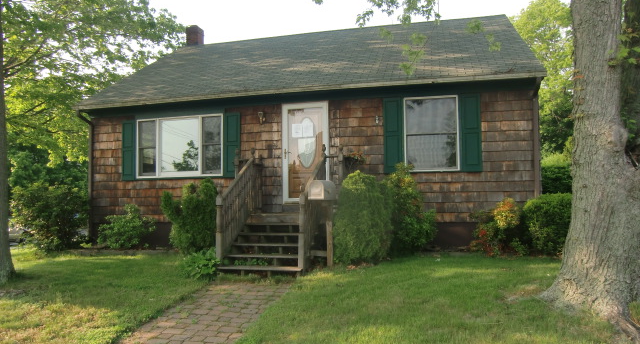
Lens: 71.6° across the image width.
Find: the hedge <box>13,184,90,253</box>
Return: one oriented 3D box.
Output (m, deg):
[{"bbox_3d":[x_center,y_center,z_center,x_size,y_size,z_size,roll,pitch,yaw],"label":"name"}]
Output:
[{"bbox_3d":[-6.226,1.027,10.246,1.550,1.550,1.450,-2,-3,12],"label":"hedge"}]

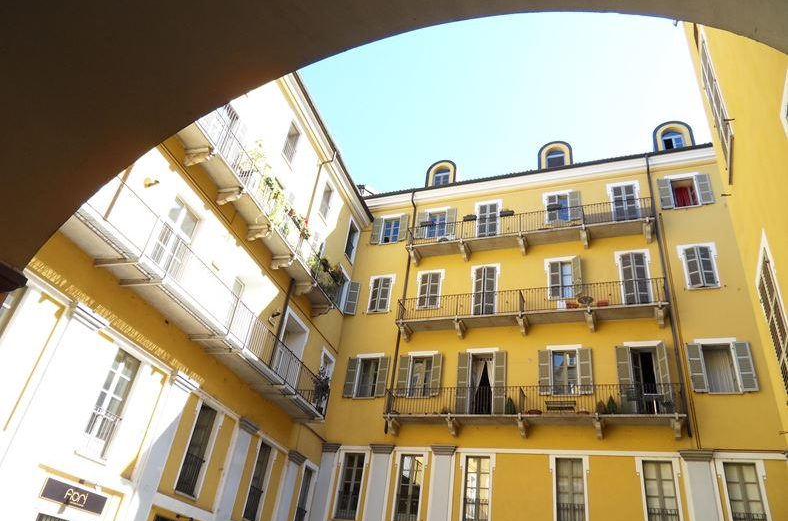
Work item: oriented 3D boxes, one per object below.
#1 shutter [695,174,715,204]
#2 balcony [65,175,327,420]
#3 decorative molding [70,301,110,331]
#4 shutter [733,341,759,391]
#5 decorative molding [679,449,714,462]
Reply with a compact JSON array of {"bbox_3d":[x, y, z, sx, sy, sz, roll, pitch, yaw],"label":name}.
[{"bbox_3d":[13.040,-2.991,22.861,0.471,1.548,0.050,-6,-35,22],"label":"shutter"},{"bbox_3d":[-4.958,2.106,16.277,1.066,1.526,13.487,-3,-34,17],"label":"balcony"},{"bbox_3d":[-6.744,1.306,12.075,0.200,0.324,1.004,-3,-34,17],"label":"decorative molding"},{"bbox_3d":[11.207,3.358,17.351,0.470,1.680,0.050,-8,-36,24],"label":"shutter"},{"bbox_3d":[9.809,6.347,17.672,1.025,0.318,0.200,-6,-35,22],"label":"decorative molding"}]

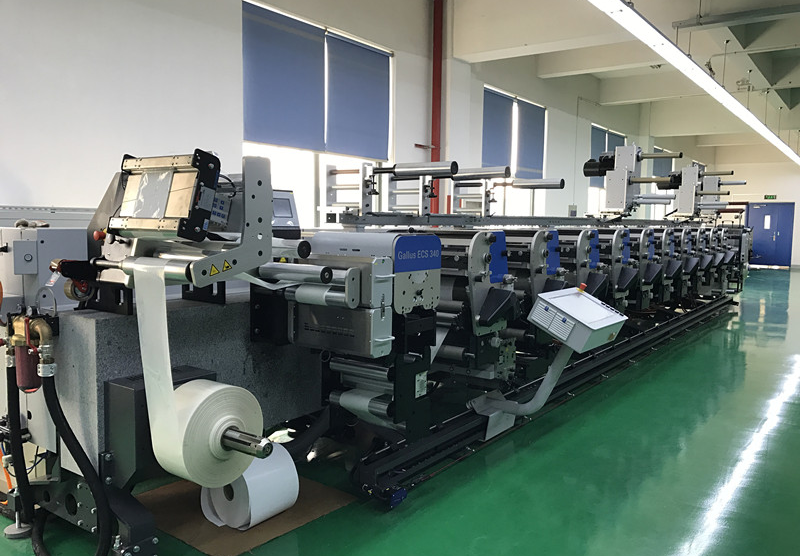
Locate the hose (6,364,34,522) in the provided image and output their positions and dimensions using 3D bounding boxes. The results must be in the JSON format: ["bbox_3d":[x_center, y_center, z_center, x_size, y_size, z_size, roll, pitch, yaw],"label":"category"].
[{"bbox_3d":[-1.445,0.633,2.461,0.090,0.600,0.070,-2,6,-31],"label":"hose"}]

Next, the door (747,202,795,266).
[{"bbox_3d":[11.903,-1.392,20.948,1.360,2.060,0.120,5,6,36],"label":"door"}]

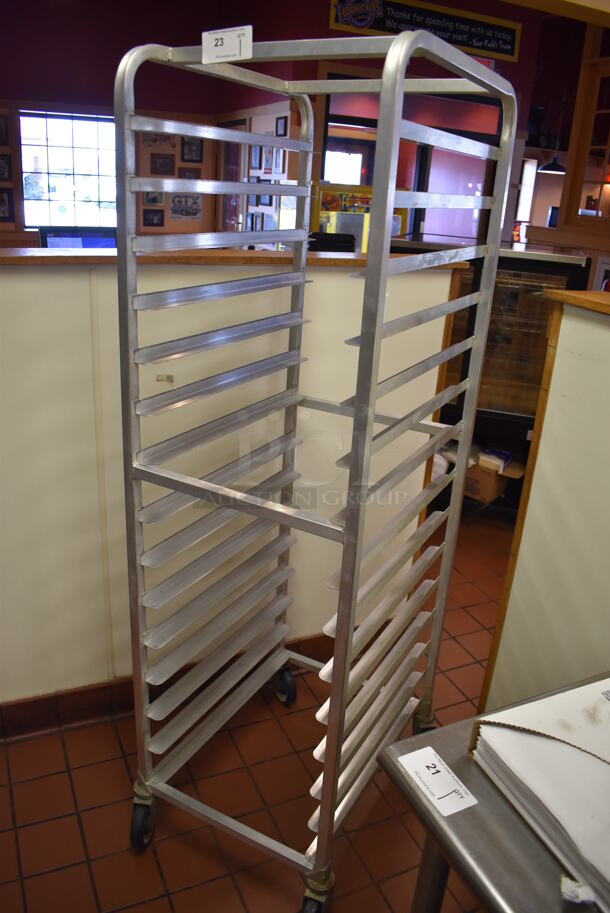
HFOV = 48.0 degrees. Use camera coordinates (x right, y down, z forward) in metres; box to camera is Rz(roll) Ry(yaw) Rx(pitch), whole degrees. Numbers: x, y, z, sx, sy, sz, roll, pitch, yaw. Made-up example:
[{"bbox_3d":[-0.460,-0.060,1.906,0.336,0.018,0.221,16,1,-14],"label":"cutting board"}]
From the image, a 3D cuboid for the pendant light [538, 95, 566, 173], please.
[{"bbox_3d":[2.128,-2.666,5.694,0.290,0.590,0.290,3,21,0],"label":"pendant light"}]

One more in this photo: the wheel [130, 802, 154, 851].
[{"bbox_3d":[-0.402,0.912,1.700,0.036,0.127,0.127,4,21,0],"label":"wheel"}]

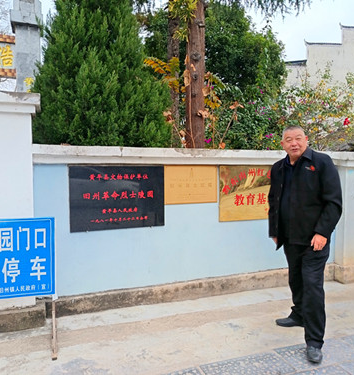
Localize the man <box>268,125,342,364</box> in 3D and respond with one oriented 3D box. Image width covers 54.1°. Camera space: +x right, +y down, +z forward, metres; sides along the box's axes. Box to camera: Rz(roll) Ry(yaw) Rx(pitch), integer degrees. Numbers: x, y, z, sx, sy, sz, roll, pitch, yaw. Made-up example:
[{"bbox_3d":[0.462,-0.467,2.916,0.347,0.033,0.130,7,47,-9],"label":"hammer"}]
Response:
[{"bbox_3d":[0.976,0.356,2.658,0.580,1.670,0.500,2,4,43],"label":"man"}]

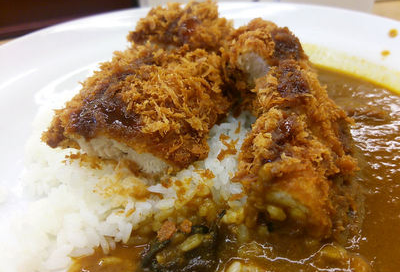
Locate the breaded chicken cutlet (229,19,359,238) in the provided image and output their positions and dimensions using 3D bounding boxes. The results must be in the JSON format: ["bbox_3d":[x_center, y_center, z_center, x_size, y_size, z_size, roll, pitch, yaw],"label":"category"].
[{"bbox_3d":[0.045,-0.018,0.186,0.047,0.050,0.125,-1,32,0],"label":"breaded chicken cutlet"}]

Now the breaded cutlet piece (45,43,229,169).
[{"bbox_3d":[-0.035,-0.024,0.189,0.081,0.040,0.081,6,33,11],"label":"breaded cutlet piece"}]

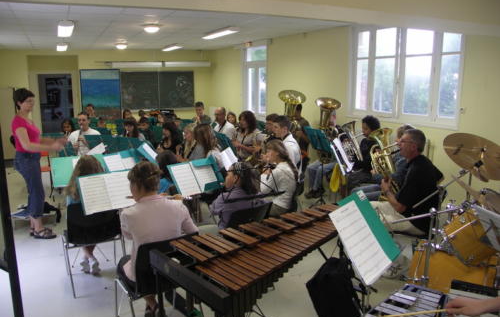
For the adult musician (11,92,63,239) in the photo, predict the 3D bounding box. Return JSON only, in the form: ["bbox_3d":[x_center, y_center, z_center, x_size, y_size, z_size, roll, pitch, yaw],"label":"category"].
[{"bbox_3d":[-2.339,0.064,4.464,0.620,1.680,0.480,-4,11,-17],"label":"adult musician"}]

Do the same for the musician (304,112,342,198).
[{"bbox_3d":[1.160,-0.064,6.197,0.800,1.330,0.520,-4,11,-18],"label":"musician"}]

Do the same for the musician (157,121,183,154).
[{"bbox_3d":[-1.234,0.089,5.449,0.700,1.200,0.450,-10,14,-40],"label":"musician"}]

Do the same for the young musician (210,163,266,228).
[{"bbox_3d":[-0.147,0.576,3.335,0.720,1.150,0.450,8,13,36],"label":"young musician"}]

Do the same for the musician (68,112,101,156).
[{"bbox_3d":[-2.427,-0.059,5.947,0.520,1.310,0.800,-2,11,-6],"label":"musician"}]

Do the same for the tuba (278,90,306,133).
[{"bbox_3d":[0.697,-0.554,6.460,0.470,1.020,0.500,-12,25,-27],"label":"tuba"}]

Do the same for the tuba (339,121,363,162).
[{"bbox_3d":[1.219,-0.188,4.942,0.270,0.610,0.310,-22,10,-4],"label":"tuba"}]

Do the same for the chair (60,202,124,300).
[{"bbox_3d":[-1.329,0.688,3.428,0.470,0.790,0.520,-7,12,-29],"label":"chair"}]

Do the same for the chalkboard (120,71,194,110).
[{"bbox_3d":[-2.399,-1.748,10.589,1.920,0.970,0.050,-6,12,-25],"label":"chalkboard"}]

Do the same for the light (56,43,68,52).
[{"bbox_3d":[-3.806,-2.261,8.187,0.200,0.090,1.270,-6,12,-25],"label":"light"}]

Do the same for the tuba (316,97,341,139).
[{"bbox_3d":[1.138,-0.404,6.031,0.440,0.950,0.460,-9,23,-20],"label":"tuba"}]

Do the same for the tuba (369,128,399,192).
[{"bbox_3d":[1.175,0.026,3.583,0.270,0.610,0.310,-12,10,22],"label":"tuba"}]

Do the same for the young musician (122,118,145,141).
[{"bbox_3d":[-1.820,0.034,6.111,0.480,1.200,0.720,4,12,23],"label":"young musician"}]

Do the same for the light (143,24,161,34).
[{"bbox_3d":[-1.400,-1.879,5.851,0.260,0.120,0.260,-5,12,-25],"label":"light"}]

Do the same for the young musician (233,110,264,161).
[{"bbox_3d":[-0.100,-0.030,6.080,0.740,1.320,0.500,-10,14,-40],"label":"young musician"}]

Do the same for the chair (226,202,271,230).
[{"bbox_3d":[-0.106,0.753,3.338,0.520,0.800,0.460,9,14,40],"label":"chair"}]

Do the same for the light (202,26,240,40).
[{"bbox_3d":[-0.520,-1.995,6.441,0.200,0.080,1.300,-5,12,-25],"label":"light"}]

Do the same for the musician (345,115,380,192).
[{"bbox_3d":[1.470,0.097,5.393,0.750,1.310,0.500,-3,11,-14],"label":"musician"}]

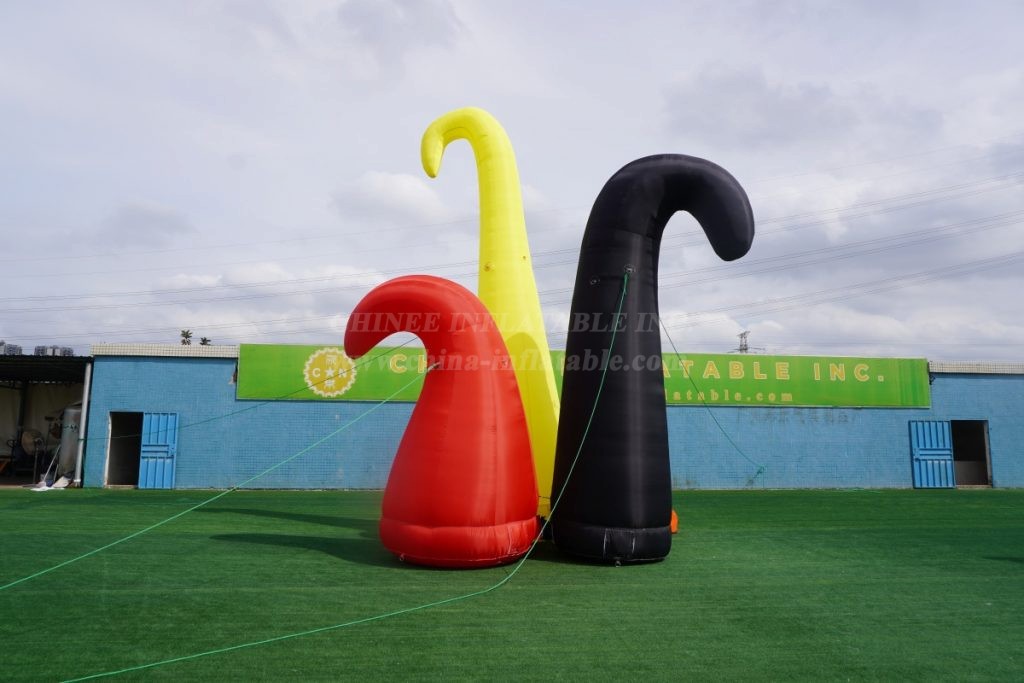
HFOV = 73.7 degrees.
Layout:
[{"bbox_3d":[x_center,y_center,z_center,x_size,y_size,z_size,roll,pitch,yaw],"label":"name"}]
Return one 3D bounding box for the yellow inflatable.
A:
[{"bbox_3d":[-0.263,-0.494,11.255,2.576,7.083,1.684,1,-7,0],"label":"yellow inflatable"}]

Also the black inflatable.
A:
[{"bbox_3d":[1.986,0.060,9.467,2.883,5.557,1.615,1,-7,0],"label":"black inflatable"}]

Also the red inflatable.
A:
[{"bbox_3d":[-0.969,0.926,9.259,2.675,3.735,2.080,1,-7,0],"label":"red inflatable"}]

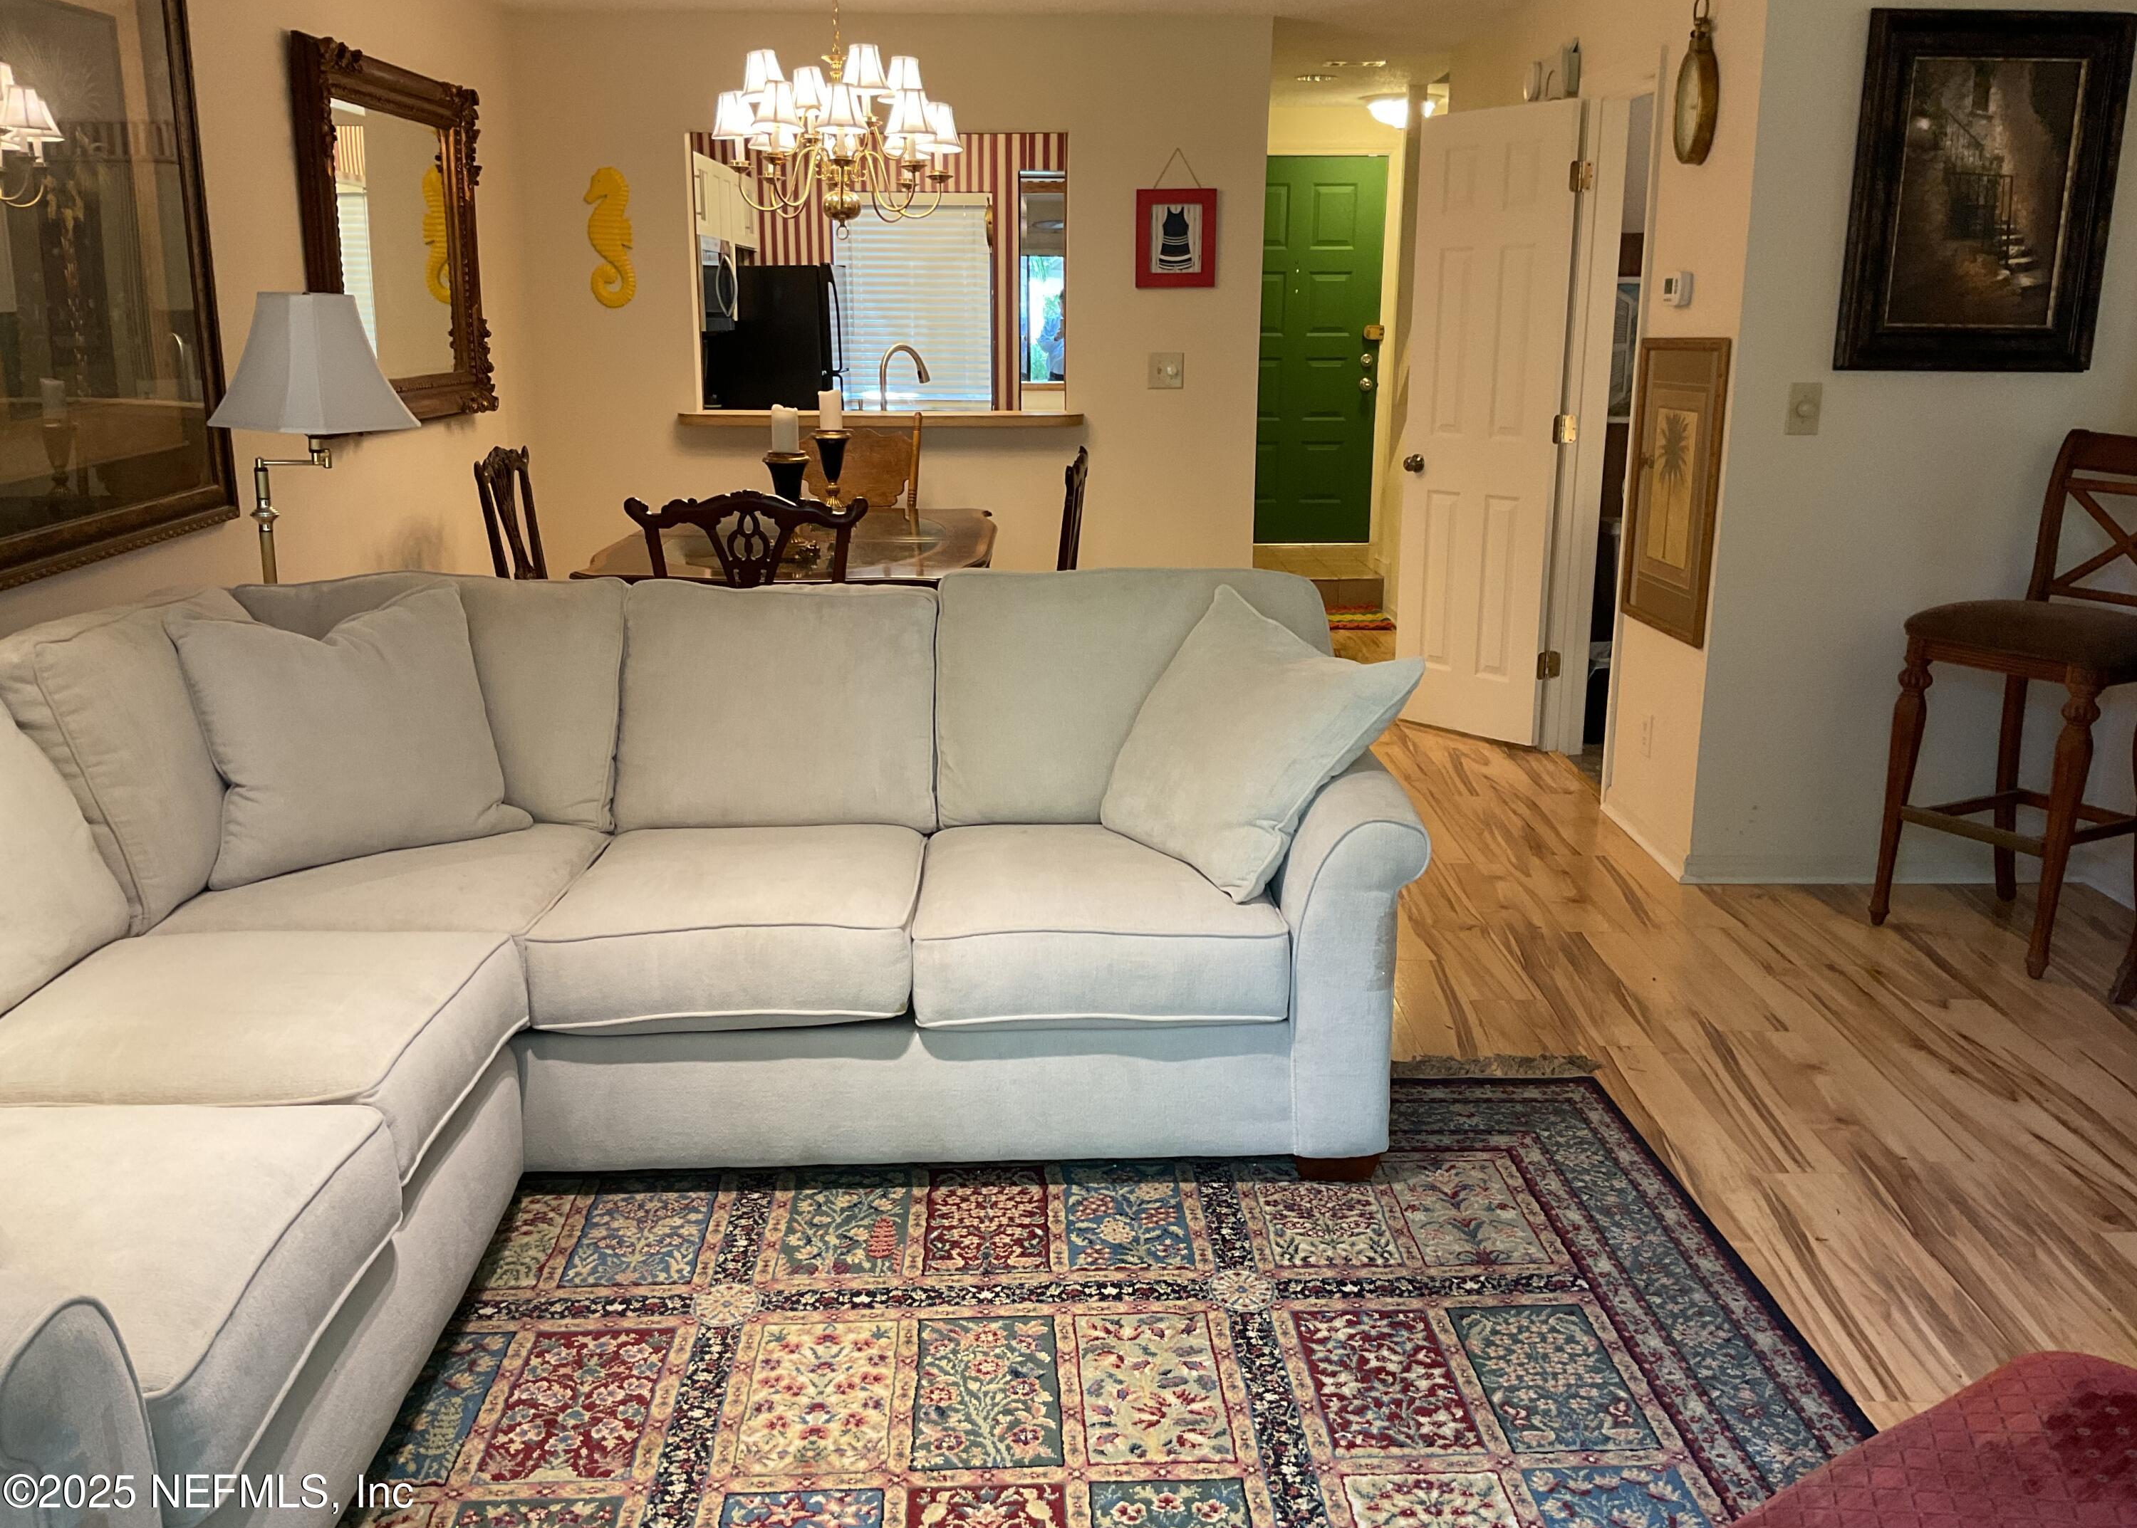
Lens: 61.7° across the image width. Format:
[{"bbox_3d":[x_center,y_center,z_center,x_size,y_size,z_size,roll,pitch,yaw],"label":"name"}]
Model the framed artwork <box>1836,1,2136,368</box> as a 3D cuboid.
[{"bbox_3d":[2.118,-1.322,4.163,0.607,0.796,0.040,0,14,-1],"label":"framed artwork"}]

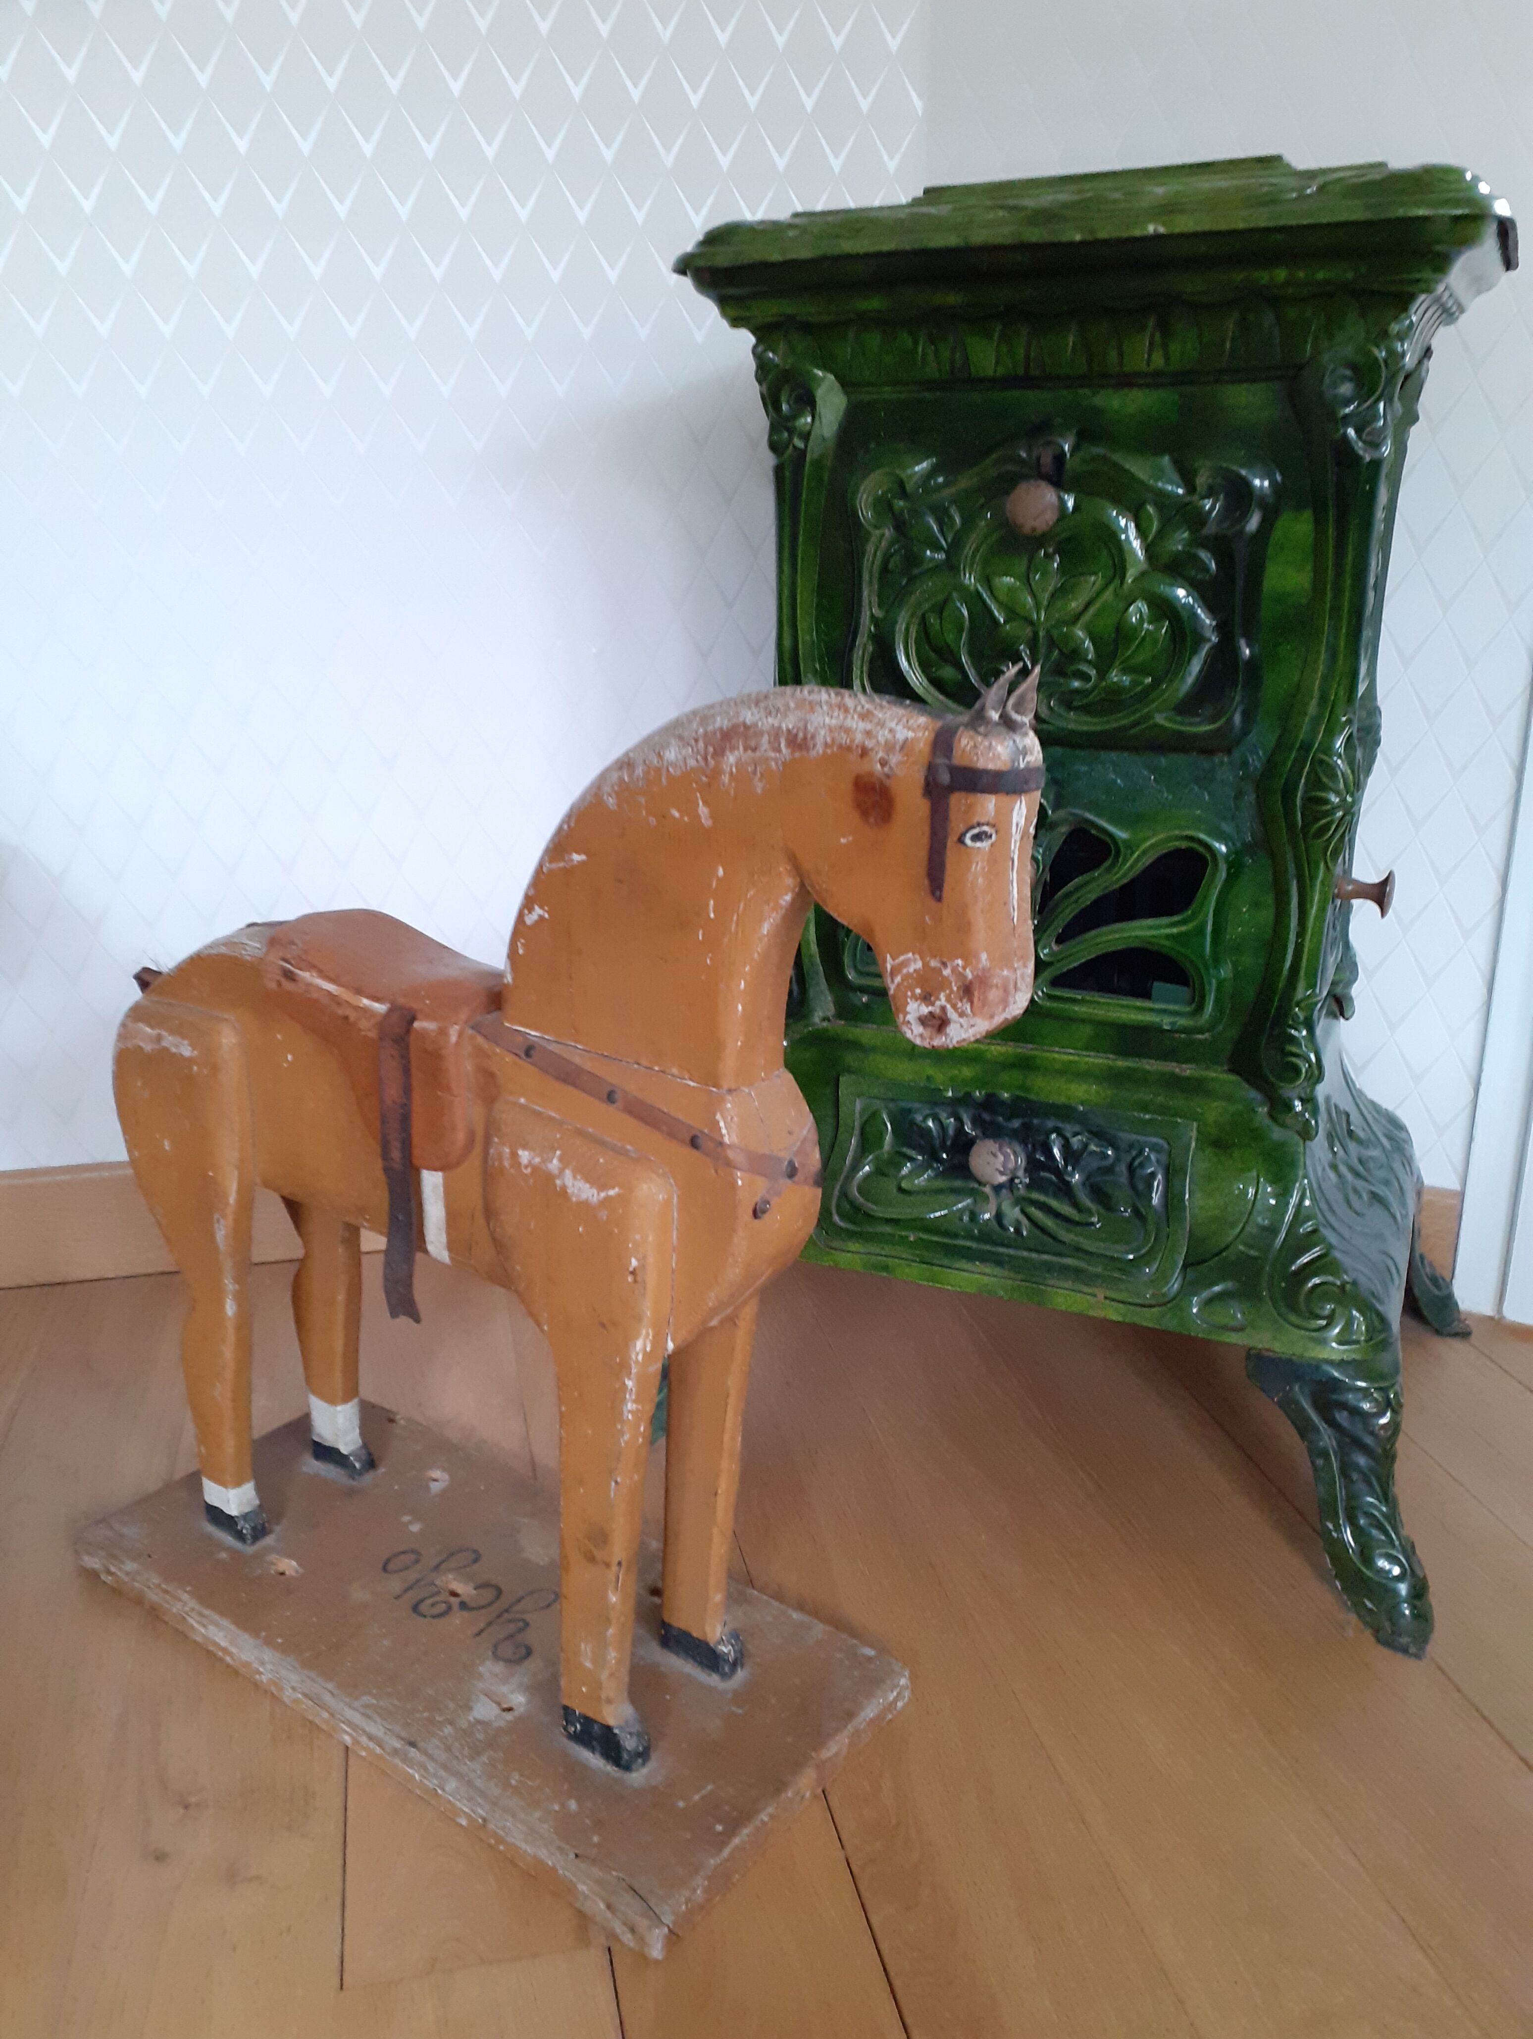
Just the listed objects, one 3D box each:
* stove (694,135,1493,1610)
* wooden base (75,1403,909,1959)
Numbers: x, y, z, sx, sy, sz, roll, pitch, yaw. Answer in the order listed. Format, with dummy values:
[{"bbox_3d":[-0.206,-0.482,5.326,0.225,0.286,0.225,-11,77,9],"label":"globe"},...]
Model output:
[{"bbox_3d":[0.242,-0.105,1.127,0.560,0.840,0.431,8,21,23],"label":"stove"},{"bbox_3d":[-0.189,0.376,1.008,0.510,0.020,0.221,14,24,34],"label":"wooden base"}]

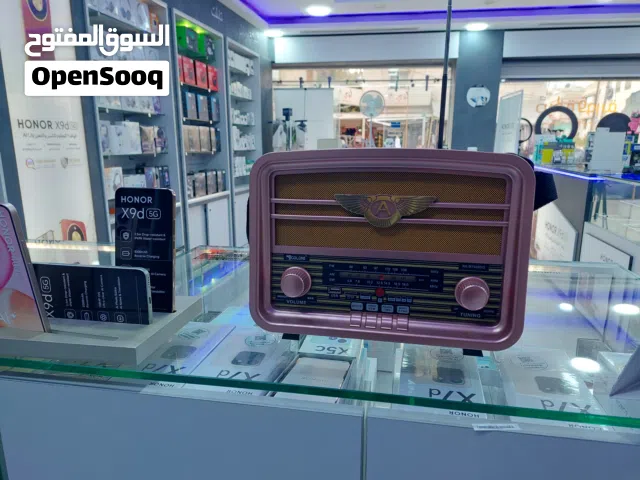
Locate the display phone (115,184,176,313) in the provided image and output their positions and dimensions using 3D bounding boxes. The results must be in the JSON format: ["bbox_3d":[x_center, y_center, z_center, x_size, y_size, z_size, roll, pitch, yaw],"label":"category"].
[{"bbox_3d":[-0.217,0.017,0.552,0.076,0.162,0.009,2,5,8],"label":"display phone"}]

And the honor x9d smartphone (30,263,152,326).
[{"bbox_3d":[-0.273,0.067,0.516,0.162,0.076,0.008,2,12,9],"label":"honor x9d smartphone"}]

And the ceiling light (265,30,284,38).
[{"bbox_3d":[-0.569,-2.573,5.550,0.225,0.040,0.225,0,13,0],"label":"ceiling light"}]

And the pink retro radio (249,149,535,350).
[{"bbox_3d":[0.079,0.005,0.541,0.303,0.220,0.117,2,8,11],"label":"pink retro radio"}]

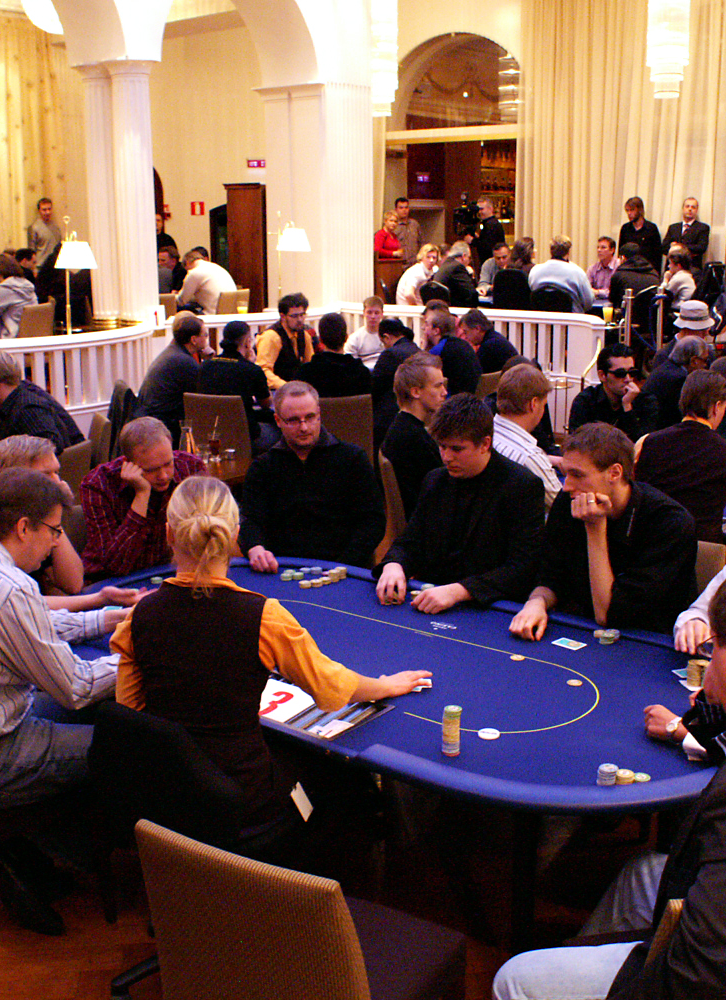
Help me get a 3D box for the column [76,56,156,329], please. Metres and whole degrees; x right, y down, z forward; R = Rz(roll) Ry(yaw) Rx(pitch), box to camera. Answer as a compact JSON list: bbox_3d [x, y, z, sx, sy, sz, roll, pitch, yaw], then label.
[{"bbox_3d":[-2.093,-2.594,9.658,0.420,2.180,0.720,-10,16,-36],"label":"column"}]

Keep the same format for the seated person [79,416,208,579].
[{"bbox_3d":[-0.787,0.291,4.181,0.580,1.250,0.780,-6,14,-20],"label":"seated person"}]

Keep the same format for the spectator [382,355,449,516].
[{"bbox_3d":[0.383,-0.014,5.509,0.750,1.340,0.500,-4,15,-14],"label":"spectator"}]

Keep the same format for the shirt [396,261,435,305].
[{"bbox_3d":[0.497,-1.948,10.744,0.430,0.560,0.430,2,14,11],"label":"shirt"}]

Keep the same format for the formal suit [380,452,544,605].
[{"bbox_3d":[0.362,0.140,3.942,0.550,0.610,0.480,4,14,20],"label":"formal suit"}]

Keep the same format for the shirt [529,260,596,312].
[{"bbox_3d":[1.737,-1.789,9.922,0.560,0.650,0.450,1,15,6],"label":"shirt"}]

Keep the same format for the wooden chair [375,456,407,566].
[{"bbox_3d":[0.362,0.132,5.514,0.580,0.900,0.460,-4,14,-14],"label":"wooden chair"}]

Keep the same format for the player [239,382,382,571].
[{"bbox_3d":[-0.188,0.271,4.143,0.560,1.370,0.680,0,13,3],"label":"player"}]

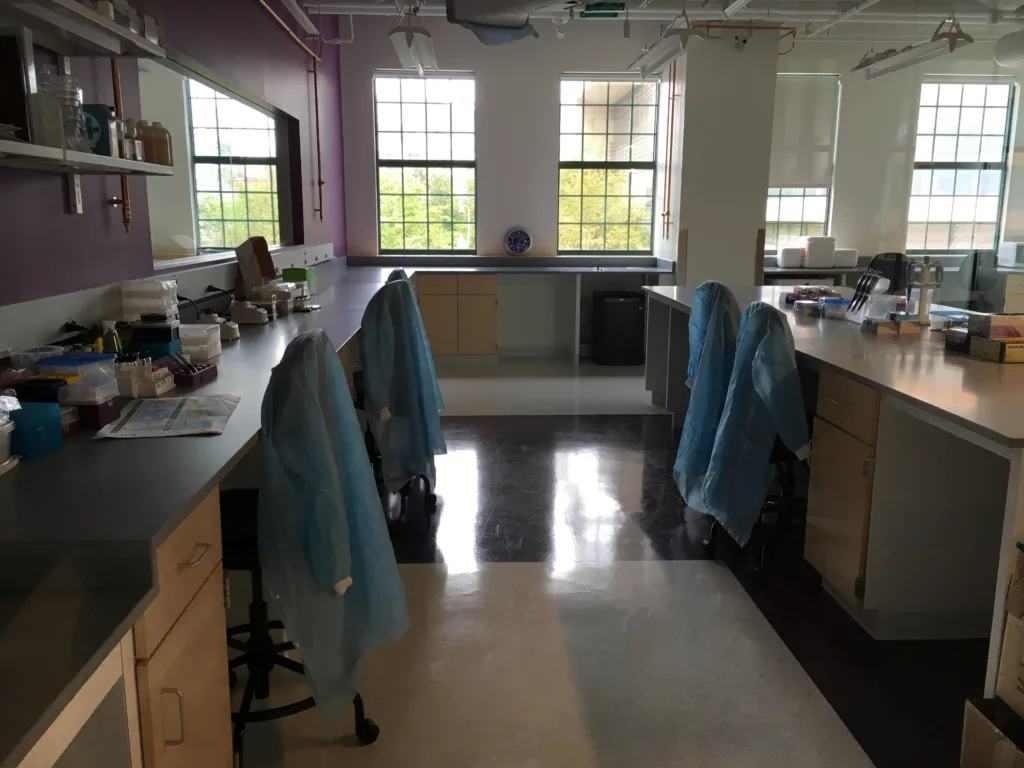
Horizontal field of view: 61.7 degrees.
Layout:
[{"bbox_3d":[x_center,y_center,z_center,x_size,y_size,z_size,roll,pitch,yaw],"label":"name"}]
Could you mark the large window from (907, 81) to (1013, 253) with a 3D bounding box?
[{"bbox_3d":[4.908,-2.362,9.402,1.066,1.855,0.120,0,11,-3],"label":"large window"}]

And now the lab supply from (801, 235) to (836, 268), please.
[{"bbox_3d":[3.258,-1.384,9.109,0.285,0.310,0.260,0,11,-3],"label":"lab supply"}]

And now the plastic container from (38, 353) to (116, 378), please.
[{"bbox_3d":[-1.097,-0.040,2.178,0.125,0.058,0.120,-2,11,-10],"label":"plastic container"}]

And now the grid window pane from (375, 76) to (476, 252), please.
[{"bbox_3d":[-0.907,-2.316,9.145,1.057,1.852,0.120,0,11,-3],"label":"grid window pane"}]

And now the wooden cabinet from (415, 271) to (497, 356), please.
[{"bbox_3d":[-0.548,-0.729,8.695,0.770,0.820,0.600,0,11,-3],"label":"wooden cabinet"}]

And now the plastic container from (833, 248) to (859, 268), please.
[{"bbox_3d":[3.324,-1.267,8.699,0.250,0.200,0.210,0,11,-3],"label":"plastic container"}]

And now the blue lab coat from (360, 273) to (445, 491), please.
[{"bbox_3d":[-0.522,-0.001,4.136,0.380,1.000,0.440,0,11,-3],"label":"blue lab coat"}]

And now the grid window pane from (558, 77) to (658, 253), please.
[{"bbox_3d":[1.034,-2.325,9.232,1.060,1.854,0.120,0,11,-3],"label":"grid window pane"}]

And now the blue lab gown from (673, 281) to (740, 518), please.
[{"bbox_3d":[0.949,0.043,3.947,0.370,1.020,0.440,0,11,-3],"label":"blue lab gown"}]

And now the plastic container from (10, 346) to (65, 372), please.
[{"bbox_3d":[-1.298,-0.049,2.368,0.110,0.100,0.130,0,11,-3],"label":"plastic container"}]

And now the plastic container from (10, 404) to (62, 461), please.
[{"bbox_3d":[-1.077,0.097,1.890,0.090,0.115,0.120,3,12,14],"label":"plastic container"}]

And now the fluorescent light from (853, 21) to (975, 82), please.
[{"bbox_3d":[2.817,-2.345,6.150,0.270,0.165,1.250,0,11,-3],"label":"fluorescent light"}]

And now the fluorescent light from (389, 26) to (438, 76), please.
[{"bbox_3d":[-0.666,-2.293,5.989,0.260,0.135,1.250,0,11,-3],"label":"fluorescent light"}]

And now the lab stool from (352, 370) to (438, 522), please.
[{"bbox_3d":[-0.696,0.069,4.266,0.620,1.080,0.600,0,11,-3],"label":"lab stool"}]

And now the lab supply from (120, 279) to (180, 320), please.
[{"bbox_3d":[-1.363,-0.316,3.231,0.145,0.140,0.160,0,11,-3],"label":"lab supply"}]

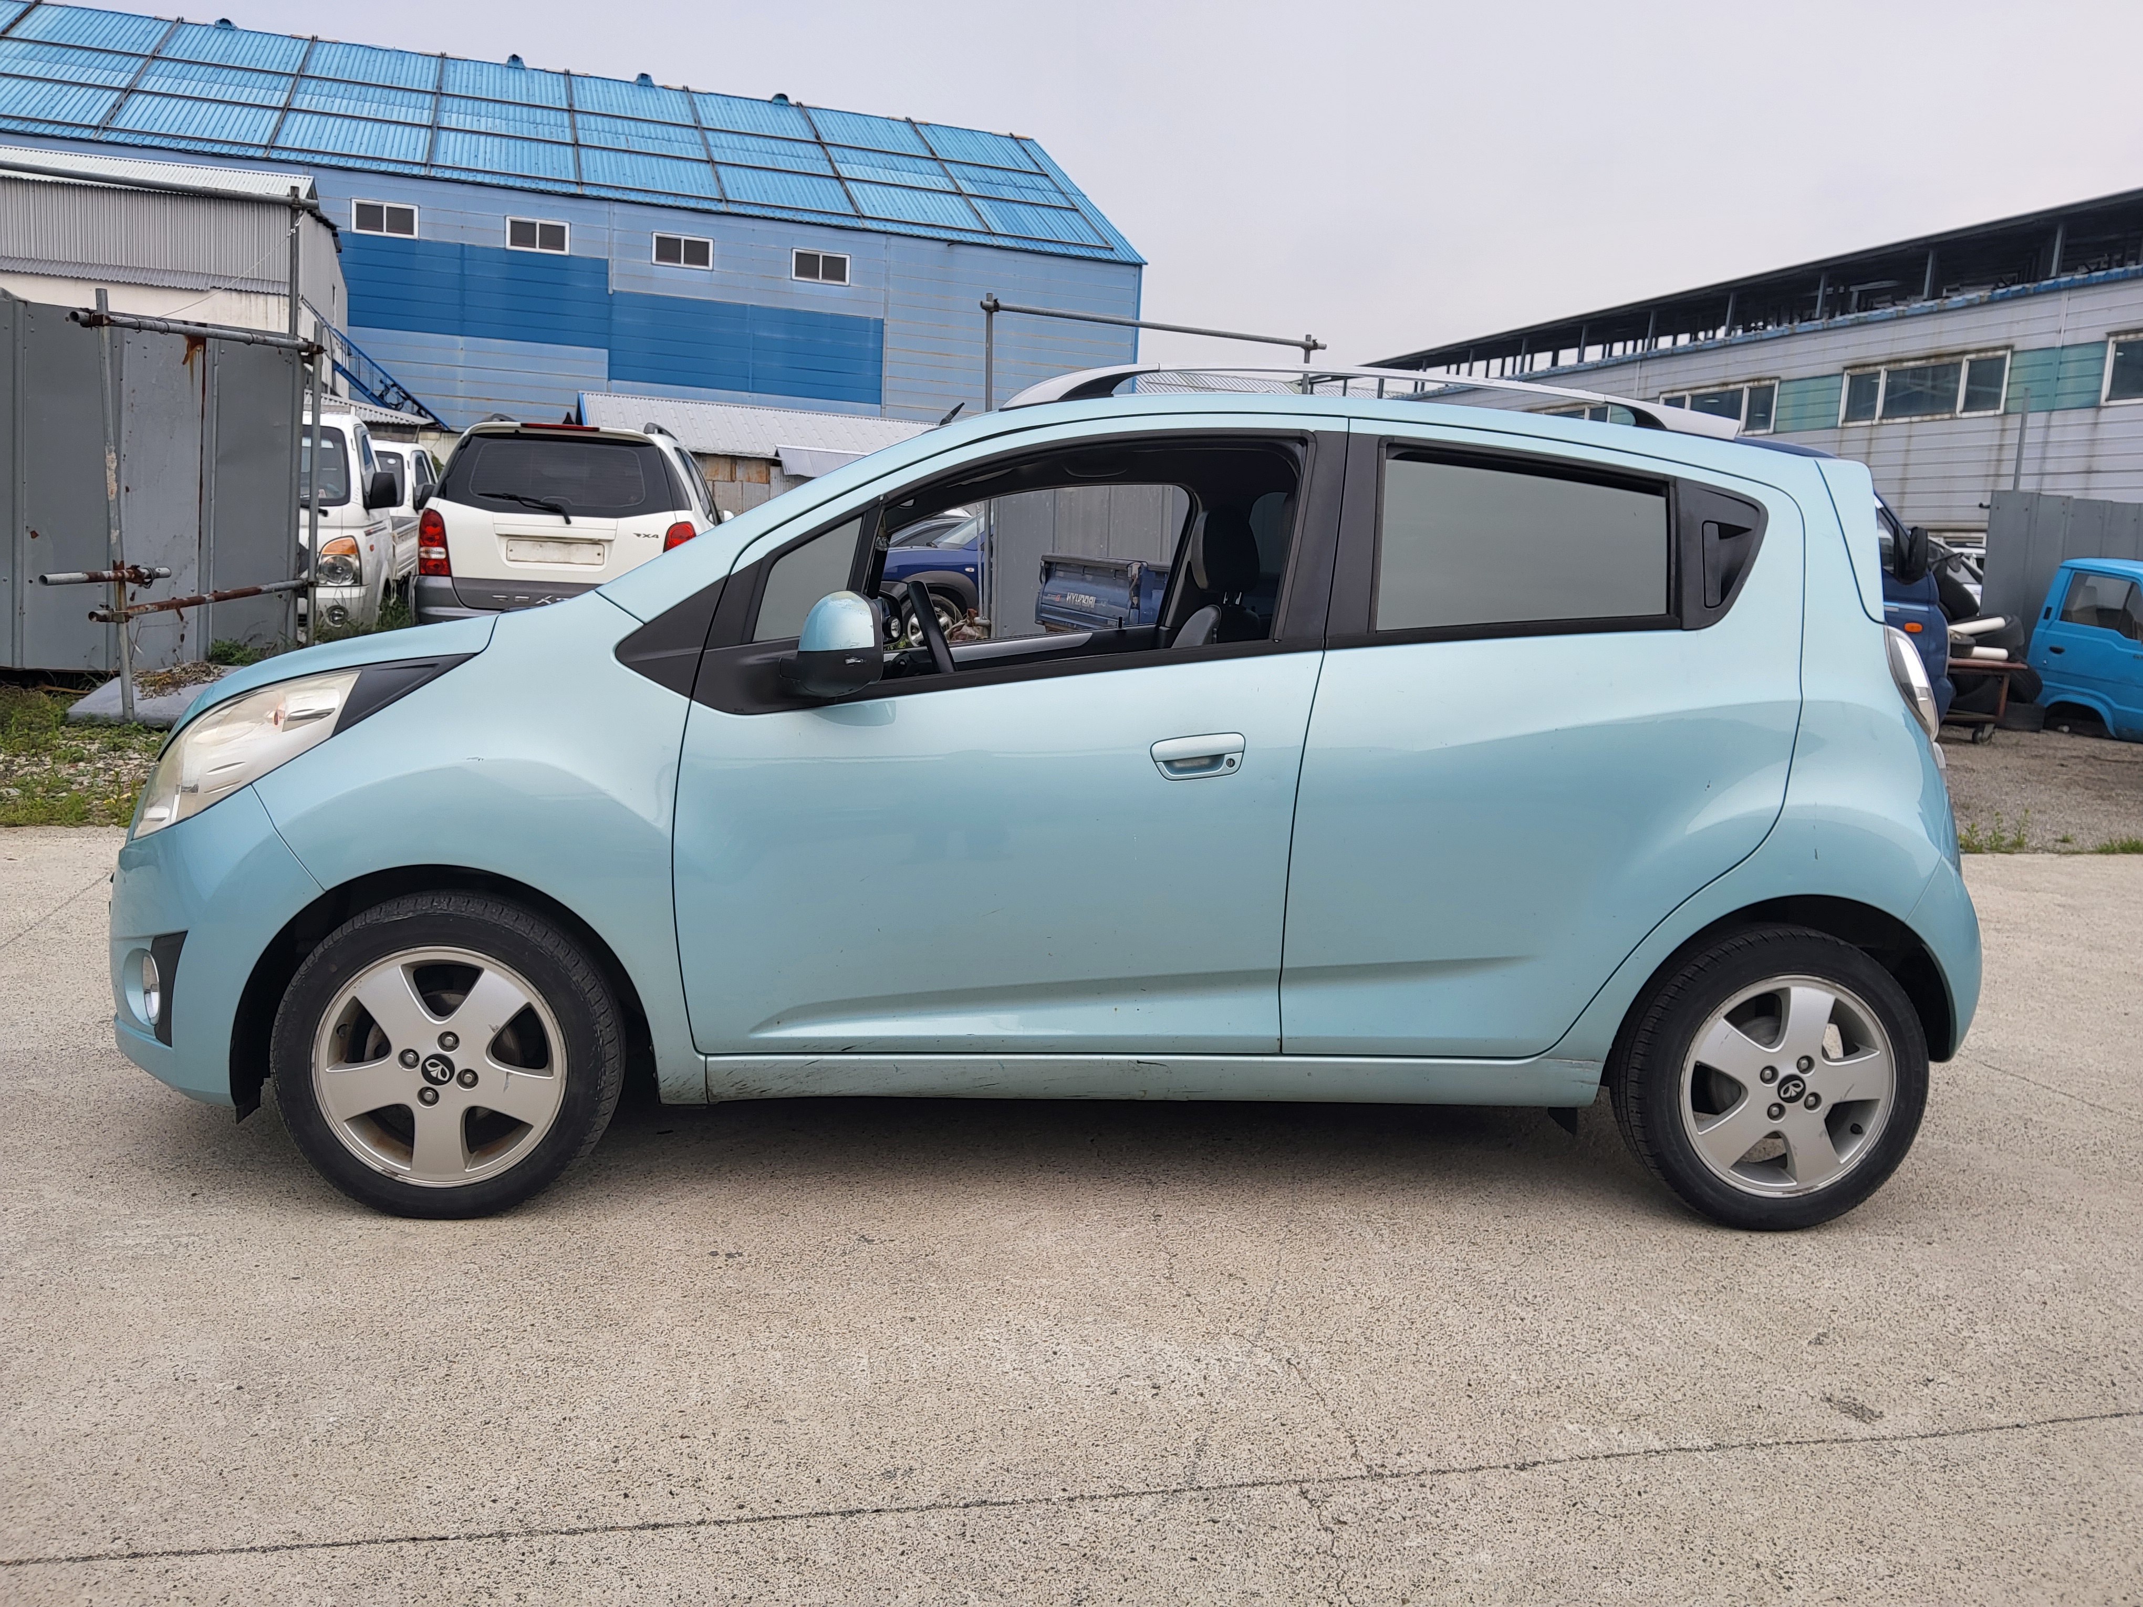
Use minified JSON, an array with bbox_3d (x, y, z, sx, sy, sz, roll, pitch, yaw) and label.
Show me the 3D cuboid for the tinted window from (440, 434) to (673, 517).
[{"bbox_3d":[-2.946,-1.896,9.300,1.360,0.500,0.080,1,-11,-10],"label":"tinted window"}]

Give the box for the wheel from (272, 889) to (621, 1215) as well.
[{"bbox_3d":[-1.065,0.431,2.772,0.560,0.560,0.170,2,7,-6],"label":"wheel"}]

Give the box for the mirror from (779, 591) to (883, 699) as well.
[{"bbox_3d":[-0.388,-0.257,2.614,0.160,0.170,0.220,2,7,-6],"label":"mirror"}]

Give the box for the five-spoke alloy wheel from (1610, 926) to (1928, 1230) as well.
[{"bbox_3d":[1.307,0.511,3.011,0.575,0.575,0.170,2,8,-7],"label":"five-spoke alloy wheel"}]

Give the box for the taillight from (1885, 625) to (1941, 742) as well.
[{"bbox_3d":[1.585,-0.225,3.043,0.160,0.225,0.200,4,7,11],"label":"taillight"}]

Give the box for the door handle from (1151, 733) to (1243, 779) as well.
[{"bbox_3d":[0.214,-0.081,2.746,0.158,0.078,0.050,2,8,-7],"label":"door handle"}]

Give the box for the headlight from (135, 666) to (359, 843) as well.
[{"bbox_3d":[-1.435,-0.083,2.785,0.430,0.320,0.280,0,7,-20],"label":"headlight"}]

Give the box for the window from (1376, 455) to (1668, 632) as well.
[{"bbox_3d":[0.802,-0.445,2.840,0.548,0.316,0.040,2,-7,-7],"label":"window"}]

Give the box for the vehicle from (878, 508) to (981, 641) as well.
[{"bbox_3d":[-0.517,-2.513,18.437,4.350,1.680,1.800,1,9,-17],"label":"vehicle"}]

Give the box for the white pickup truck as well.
[{"bbox_3d":[-6.649,-2.201,13.913,1.740,1.970,5.100,1,9,-16],"label":"white pickup truck"}]

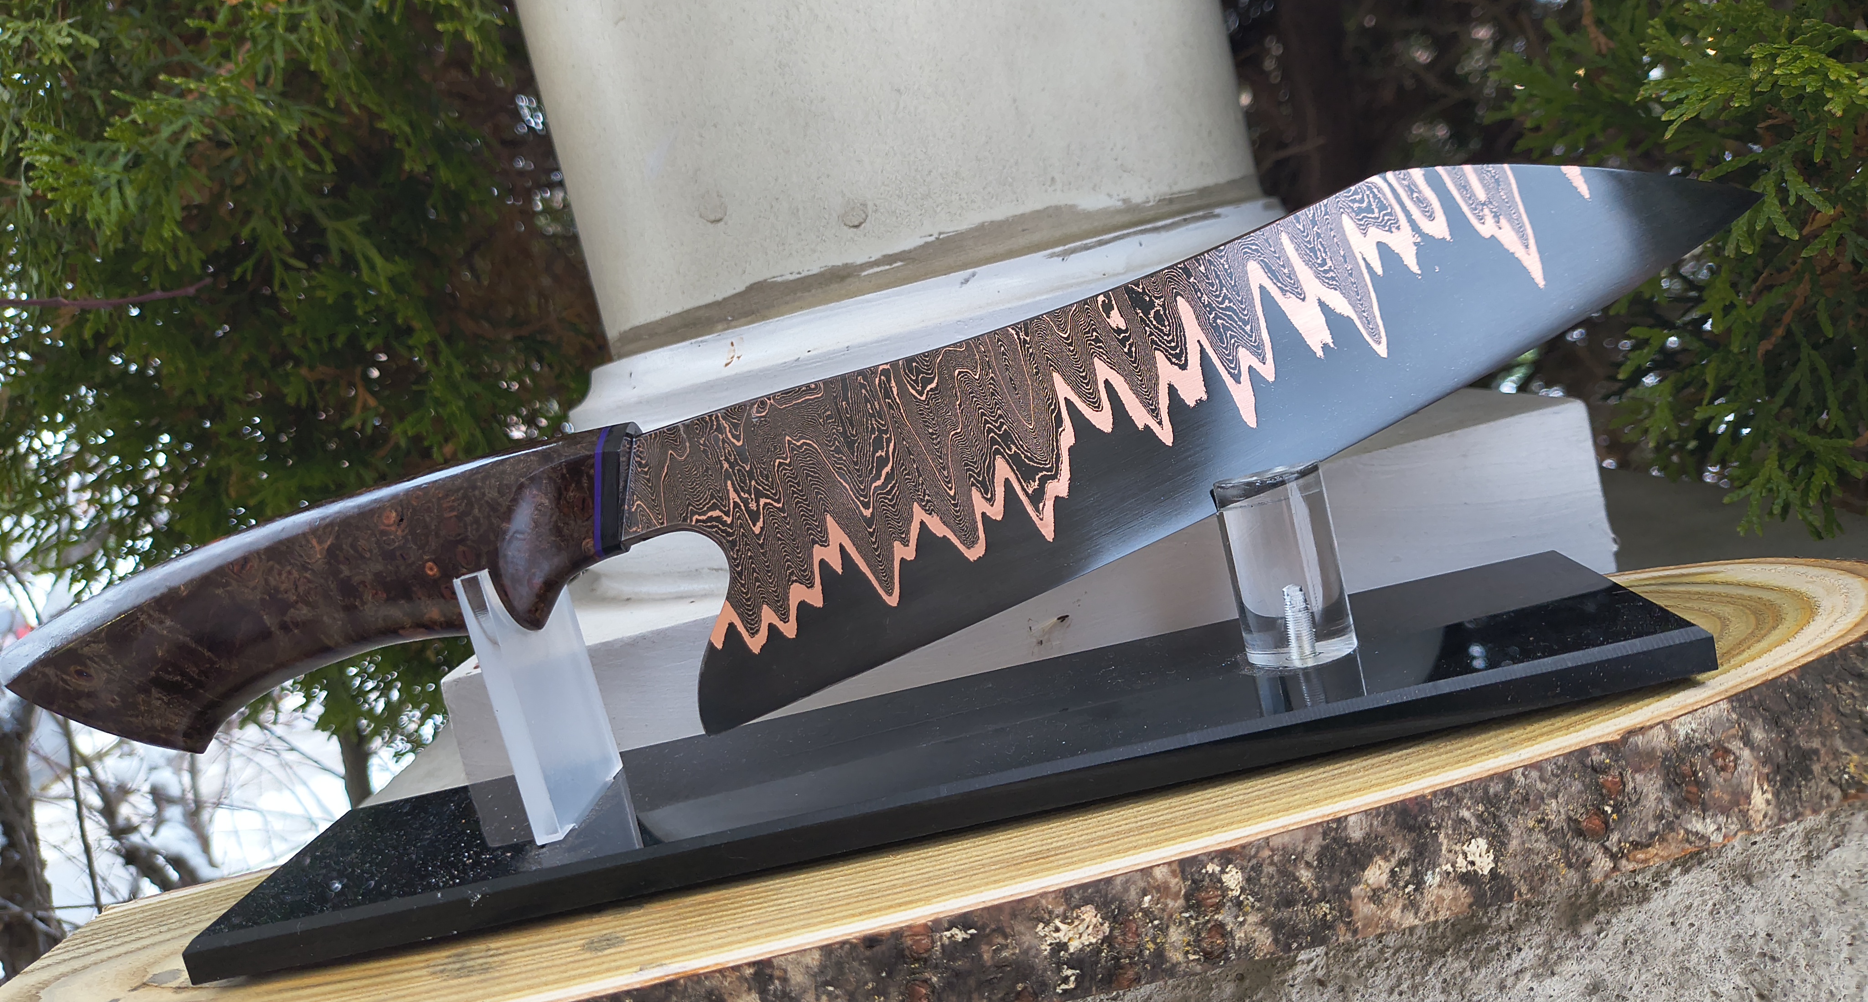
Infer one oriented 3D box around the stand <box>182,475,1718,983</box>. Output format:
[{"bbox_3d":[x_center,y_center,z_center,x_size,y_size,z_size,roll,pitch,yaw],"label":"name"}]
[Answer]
[{"bbox_3d":[-0.009,0.025,0.279,0.292,0.065,0.067,-13,9,5],"label":"stand"}]

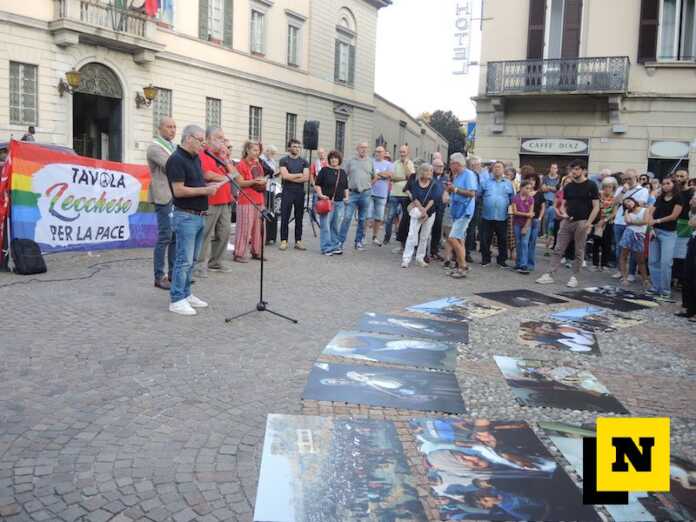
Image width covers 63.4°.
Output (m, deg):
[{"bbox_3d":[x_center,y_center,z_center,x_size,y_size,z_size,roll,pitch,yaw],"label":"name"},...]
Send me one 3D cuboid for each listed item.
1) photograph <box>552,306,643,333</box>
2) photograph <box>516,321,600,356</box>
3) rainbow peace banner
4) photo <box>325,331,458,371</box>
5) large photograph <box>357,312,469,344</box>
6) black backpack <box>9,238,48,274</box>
[{"bbox_3d":[2.693,0.602,5.997,0.960,0.010,0.690,-5,13,-43],"label":"photograph"},{"bbox_3d":[1.937,0.686,5.197,0.690,0.010,0.900,6,10,18],"label":"photograph"},{"bbox_3d":[-3.571,-0.812,7.846,0.060,1.370,2.050,11,12,40],"label":"rainbow peace banner"},{"bbox_3d":[0.353,0.698,4.526,1.000,0.010,0.700,5,9,9],"label":"photo"},{"bbox_3d":[0.625,0.601,5.227,1.000,0.010,0.700,5,9,10],"label":"large photograph"},{"bbox_3d":[-3.717,-0.082,6.610,0.350,0.400,0.220,-2,11,-30],"label":"black backpack"}]

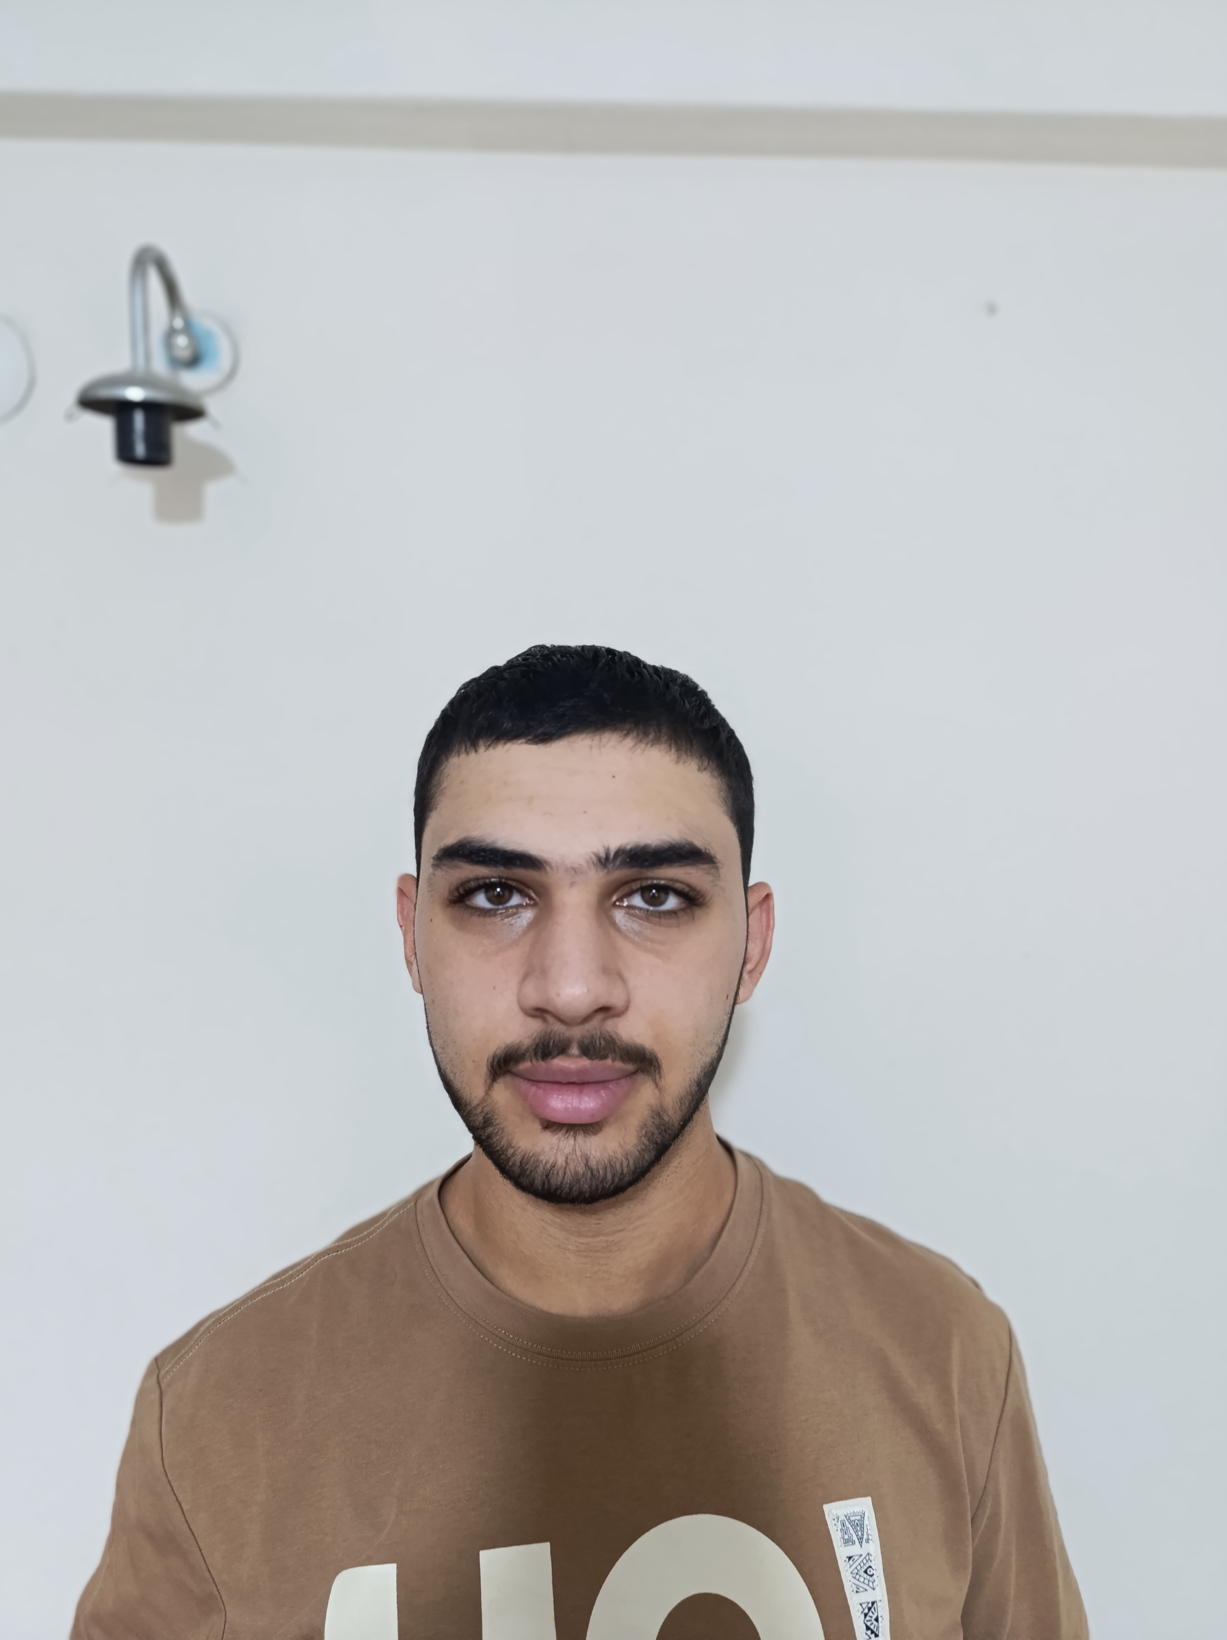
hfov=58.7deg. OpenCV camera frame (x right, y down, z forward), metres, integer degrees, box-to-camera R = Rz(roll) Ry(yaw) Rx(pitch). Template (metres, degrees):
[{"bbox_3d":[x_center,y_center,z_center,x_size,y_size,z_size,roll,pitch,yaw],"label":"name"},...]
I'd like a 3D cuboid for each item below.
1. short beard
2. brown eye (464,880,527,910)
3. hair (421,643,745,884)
[{"bbox_3d":[-0.015,0.120,0.468,0.139,0.077,0.088,1,1,2],"label":"short beard"},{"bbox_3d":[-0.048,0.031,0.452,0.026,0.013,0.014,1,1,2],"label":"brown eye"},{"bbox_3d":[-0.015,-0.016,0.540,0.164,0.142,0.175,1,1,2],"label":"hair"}]

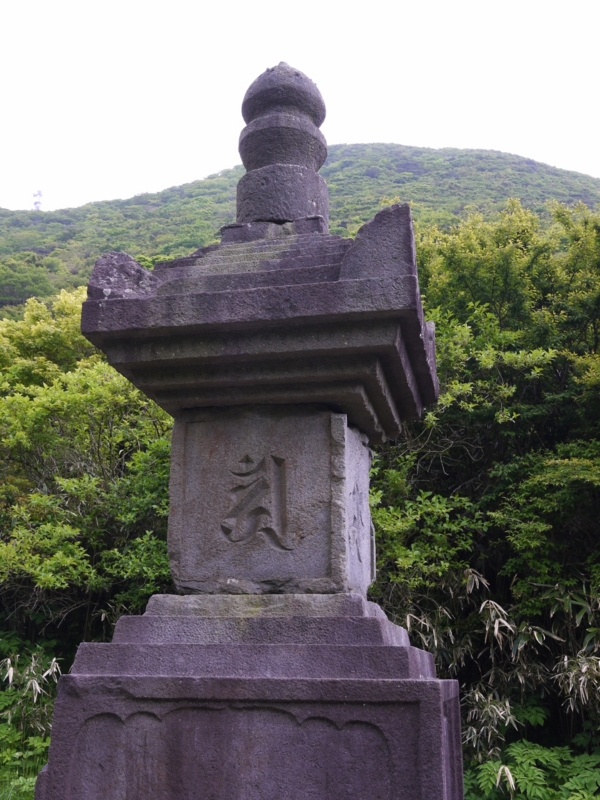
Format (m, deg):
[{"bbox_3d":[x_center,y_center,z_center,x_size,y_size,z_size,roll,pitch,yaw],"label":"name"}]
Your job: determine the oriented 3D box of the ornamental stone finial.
[{"bbox_3d":[-0.076,-1.071,3.984,0.394,0.875,0.394,0,-16,0],"label":"ornamental stone finial"}]

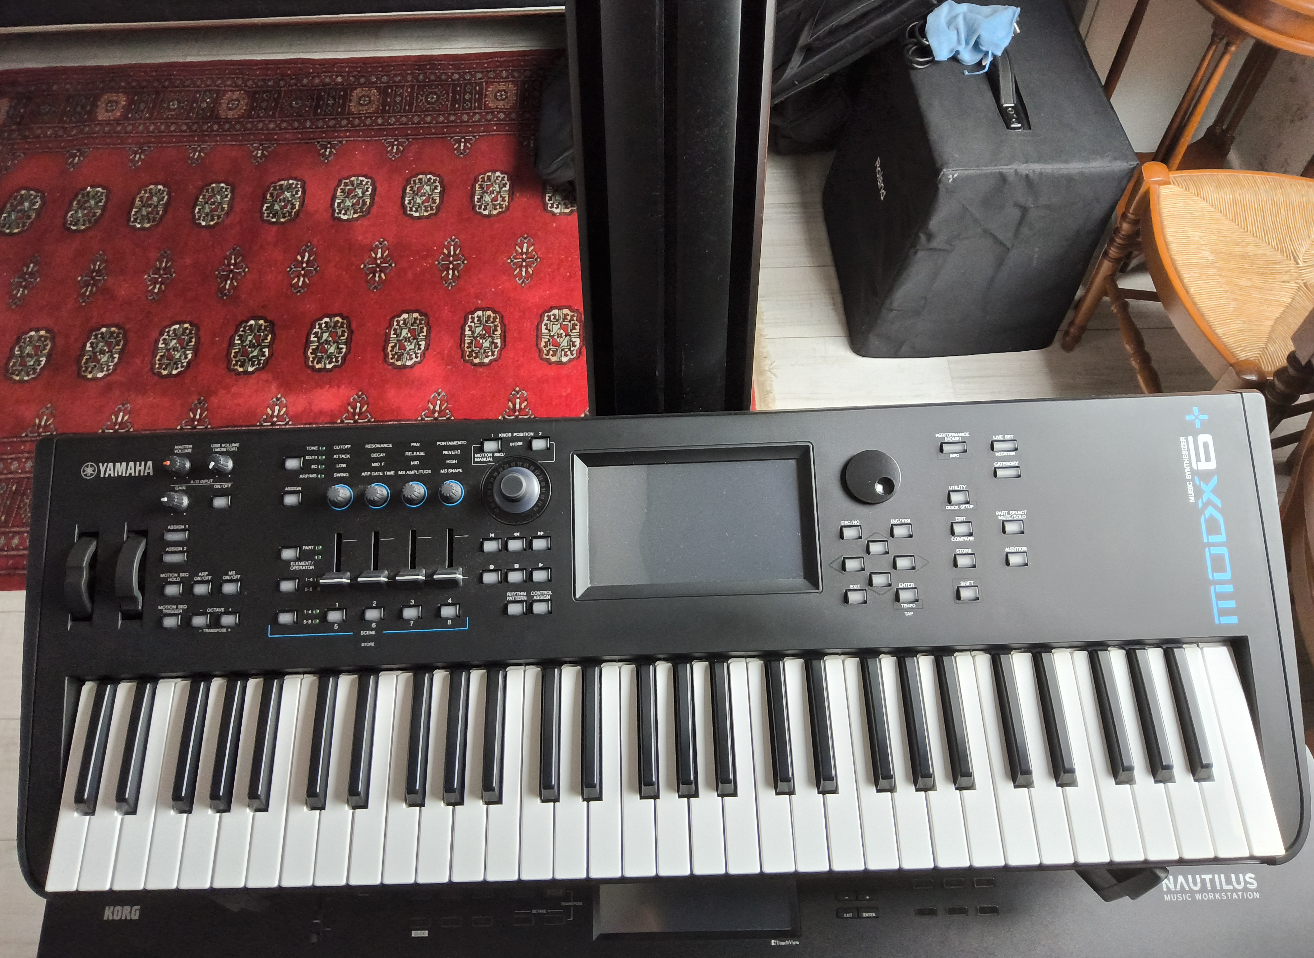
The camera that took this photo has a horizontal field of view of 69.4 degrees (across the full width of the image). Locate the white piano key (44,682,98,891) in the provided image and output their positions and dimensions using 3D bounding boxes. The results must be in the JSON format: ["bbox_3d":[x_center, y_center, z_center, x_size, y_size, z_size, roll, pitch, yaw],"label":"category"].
[{"bbox_3d":[-0.412,0.221,0.687,0.022,0.020,0.146,-2,68,1],"label":"white piano key"}]

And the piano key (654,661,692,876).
[{"bbox_3d":[0.010,0.206,0.678,0.023,0.019,0.144,-2,68,1],"label":"piano key"}]

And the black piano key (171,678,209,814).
[{"bbox_3d":[-0.336,0.191,0.681,0.013,0.011,0.094,-2,69,1],"label":"black piano key"}]

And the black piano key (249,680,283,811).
[{"bbox_3d":[-0.281,0.189,0.679,0.013,0.013,0.094,-2,68,1],"label":"black piano key"}]

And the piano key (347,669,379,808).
[{"bbox_3d":[-0.211,0.186,0.679,0.013,0.011,0.094,-2,69,1],"label":"piano key"}]

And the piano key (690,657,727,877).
[{"bbox_3d":[0.034,0.205,0.678,0.023,0.019,0.144,-2,68,1],"label":"piano key"}]

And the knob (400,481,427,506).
[{"bbox_3d":[-0.178,0.010,0.690,0.018,0.015,0.018,-2,79,1],"label":"knob"}]

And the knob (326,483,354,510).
[{"bbox_3d":[-0.238,0.012,0.708,0.017,0.015,0.017,-2,78,1],"label":"knob"}]

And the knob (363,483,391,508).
[{"bbox_3d":[-0.210,0.012,0.706,0.018,0.014,0.018,-2,78,1],"label":"knob"}]

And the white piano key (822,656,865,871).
[{"bbox_3d":[0.128,0.201,0.677,0.022,0.018,0.142,-2,68,1],"label":"white piano key"}]

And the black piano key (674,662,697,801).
[{"bbox_3d":[0.021,0.178,0.675,0.013,0.013,0.091,-2,68,1],"label":"black piano key"}]

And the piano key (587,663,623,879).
[{"bbox_3d":[-0.037,0.207,0.679,0.023,0.019,0.144,-2,68,1],"label":"piano key"}]

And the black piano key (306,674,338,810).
[{"bbox_3d":[-0.241,0.187,0.680,0.013,0.012,0.093,-2,68,1],"label":"black piano key"}]

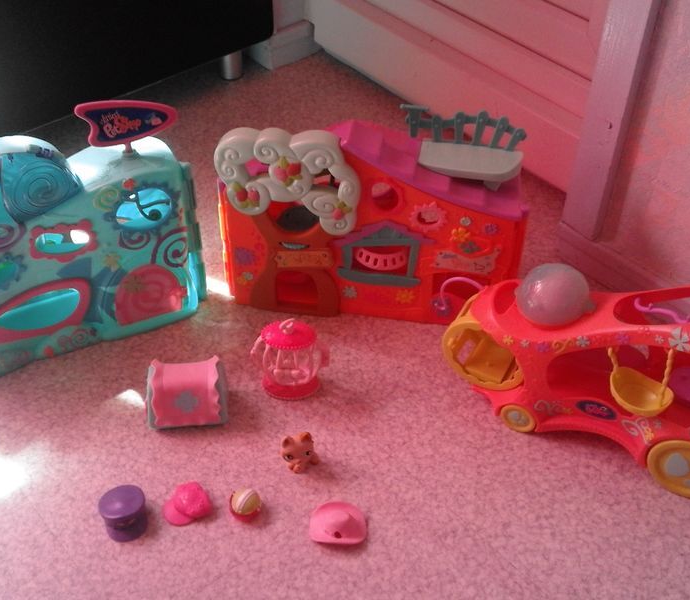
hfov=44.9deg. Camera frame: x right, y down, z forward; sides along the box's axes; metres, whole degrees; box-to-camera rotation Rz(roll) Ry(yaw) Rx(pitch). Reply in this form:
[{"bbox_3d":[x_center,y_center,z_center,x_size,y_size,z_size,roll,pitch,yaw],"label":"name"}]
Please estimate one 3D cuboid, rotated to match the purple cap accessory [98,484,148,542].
[{"bbox_3d":[-0.195,0.187,0.733,0.038,0.029,0.040,-15,42,-18],"label":"purple cap accessory"}]

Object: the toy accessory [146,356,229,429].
[{"bbox_3d":[-0.158,0.092,0.830,0.076,0.050,0.044,-5,40,-7],"label":"toy accessory"}]

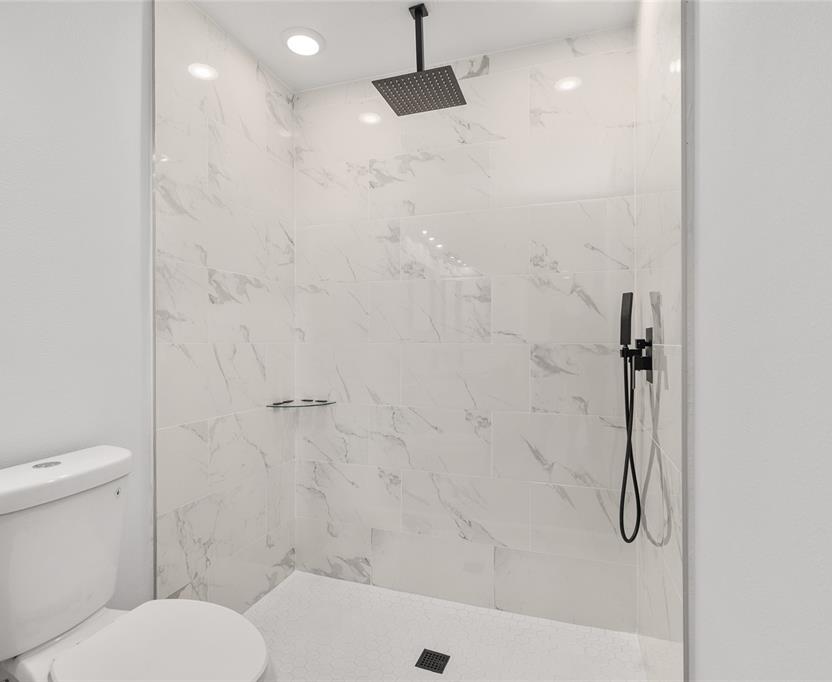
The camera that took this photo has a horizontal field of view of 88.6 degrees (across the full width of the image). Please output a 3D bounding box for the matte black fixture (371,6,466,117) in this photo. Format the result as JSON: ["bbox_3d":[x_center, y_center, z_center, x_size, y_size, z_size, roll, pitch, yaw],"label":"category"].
[{"bbox_3d":[0.017,-1.146,1.696,0.305,0.313,0.285,0,0,18],"label":"matte black fixture"}]

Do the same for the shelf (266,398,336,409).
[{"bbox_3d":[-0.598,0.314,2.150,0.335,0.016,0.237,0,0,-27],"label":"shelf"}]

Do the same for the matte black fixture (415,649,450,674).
[{"bbox_3d":[0.065,1.204,1.607,0.103,0.008,0.098,0,0,18],"label":"matte black fixture"}]

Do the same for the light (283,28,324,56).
[{"bbox_3d":[-0.493,-1.292,1.861,0.178,0.022,0.178,0,0,0],"label":"light"}]

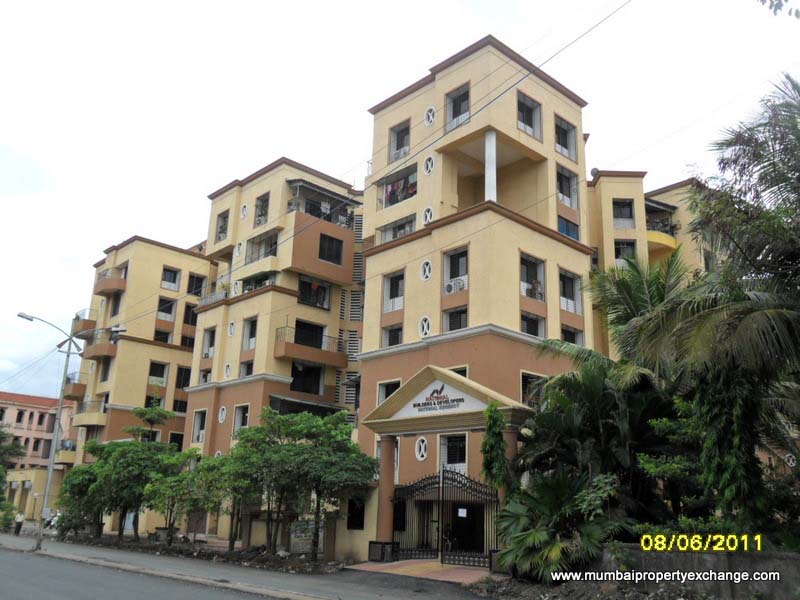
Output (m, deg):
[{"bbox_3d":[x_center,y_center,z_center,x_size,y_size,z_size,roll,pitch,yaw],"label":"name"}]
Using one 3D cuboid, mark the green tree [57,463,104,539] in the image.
[{"bbox_3d":[-20.977,13.139,48.592,2.923,4.823,2.923,8,-18,-21],"label":"green tree"}]

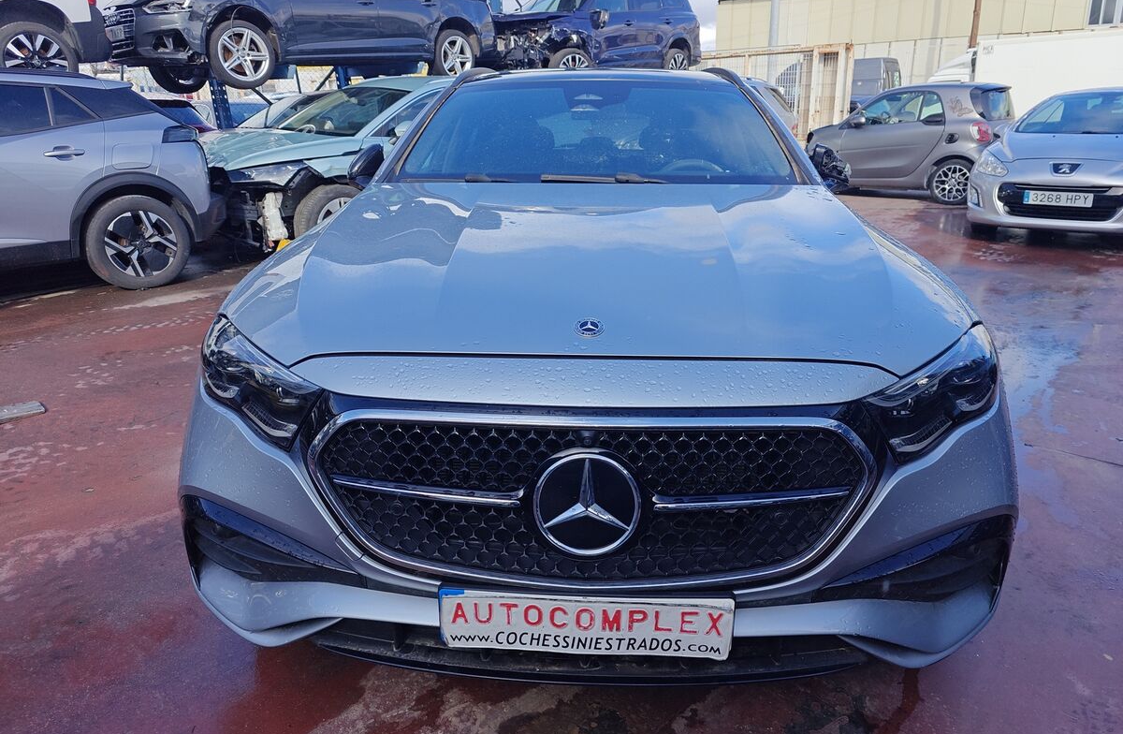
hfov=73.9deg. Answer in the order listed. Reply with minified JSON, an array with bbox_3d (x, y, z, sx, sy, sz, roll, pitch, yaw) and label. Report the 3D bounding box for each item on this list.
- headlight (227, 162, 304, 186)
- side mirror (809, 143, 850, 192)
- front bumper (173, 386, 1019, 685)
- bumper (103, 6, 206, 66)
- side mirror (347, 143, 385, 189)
[{"bbox_3d":[-2.496,-1.629,6.355,0.420,0.200,0.500,17,25,41],"label":"headlight"},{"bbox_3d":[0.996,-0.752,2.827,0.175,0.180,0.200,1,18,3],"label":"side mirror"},{"bbox_3d":[0.055,0.305,1.535,1.870,0.610,0.500,1,18,3],"label":"front bumper"},{"bbox_3d":[-4.335,-3.359,7.669,1.830,0.550,0.500,16,27,40],"label":"bumper"},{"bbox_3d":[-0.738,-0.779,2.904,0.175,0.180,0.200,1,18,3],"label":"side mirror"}]

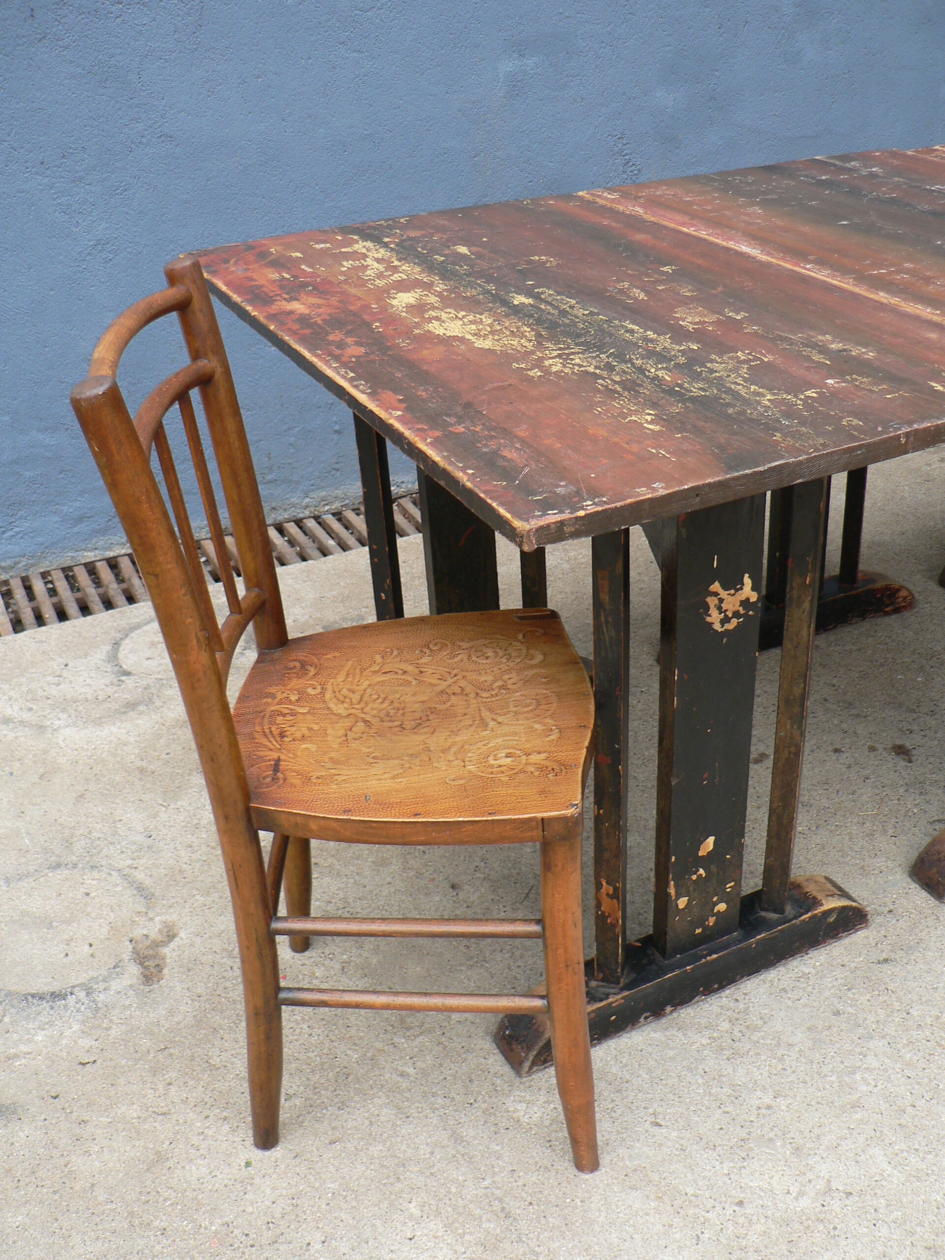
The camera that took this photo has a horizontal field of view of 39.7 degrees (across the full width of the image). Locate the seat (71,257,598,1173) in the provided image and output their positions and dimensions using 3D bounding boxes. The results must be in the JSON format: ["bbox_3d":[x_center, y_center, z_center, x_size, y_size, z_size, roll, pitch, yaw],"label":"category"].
[{"bbox_3d":[-0.093,0.098,1.342,0.445,0.880,0.419,-2,30,1],"label":"seat"}]

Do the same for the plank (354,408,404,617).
[{"bbox_3d":[-0.128,-0.149,1.865,0.029,0.664,0.027,9,32,21],"label":"plank"}]

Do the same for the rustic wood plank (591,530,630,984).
[{"bbox_3d":[0.145,0.117,1.375,0.029,0.664,0.027,9,32,21],"label":"rustic wood plank"}]

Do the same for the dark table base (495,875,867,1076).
[{"bbox_3d":[0.269,0.402,1.598,0.508,0.064,0.065,-16,32,-21],"label":"dark table base"}]

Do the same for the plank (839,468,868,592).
[{"bbox_3d":[0.651,-0.372,2.176,0.029,0.664,0.027,9,32,21],"label":"plank"}]

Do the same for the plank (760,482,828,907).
[{"bbox_3d":[0.359,0.056,1.461,0.029,0.664,0.027,9,32,21],"label":"plank"}]

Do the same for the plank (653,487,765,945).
[{"bbox_3d":[0.253,0.087,1.417,0.104,0.664,0.027,-16,32,-21],"label":"plank"}]

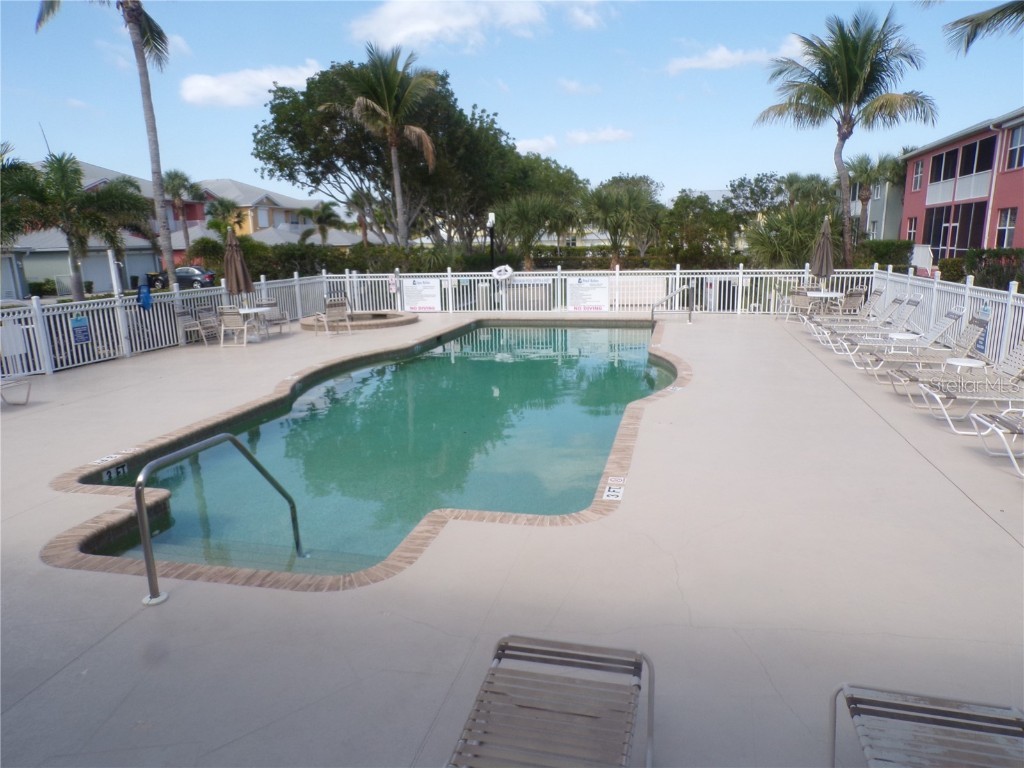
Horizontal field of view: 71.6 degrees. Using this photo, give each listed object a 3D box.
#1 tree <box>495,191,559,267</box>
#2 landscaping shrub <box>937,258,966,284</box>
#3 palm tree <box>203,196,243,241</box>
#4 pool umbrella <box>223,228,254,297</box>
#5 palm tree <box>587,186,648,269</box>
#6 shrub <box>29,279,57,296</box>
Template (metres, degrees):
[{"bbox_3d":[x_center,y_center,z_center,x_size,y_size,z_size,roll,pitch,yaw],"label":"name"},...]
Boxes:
[{"bbox_3d":[0.716,-6.222,31.902,2.942,4.613,2.942,-1,11,0],"label":"tree"},{"bbox_3d":[17.652,-4.579,28.609,1.200,1.100,1.150,6,13,31],"label":"landscaping shrub"},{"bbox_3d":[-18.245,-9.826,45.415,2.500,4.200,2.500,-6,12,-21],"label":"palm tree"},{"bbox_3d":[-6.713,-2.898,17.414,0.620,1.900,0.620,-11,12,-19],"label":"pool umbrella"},{"bbox_3d":[6.197,-9.033,41.484,3.800,4.900,3.700,1,12,8],"label":"palm tree"},{"bbox_3d":[-26.110,-5.355,39.604,1.500,1.050,1.200,-8,14,-32],"label":"shrub"}]

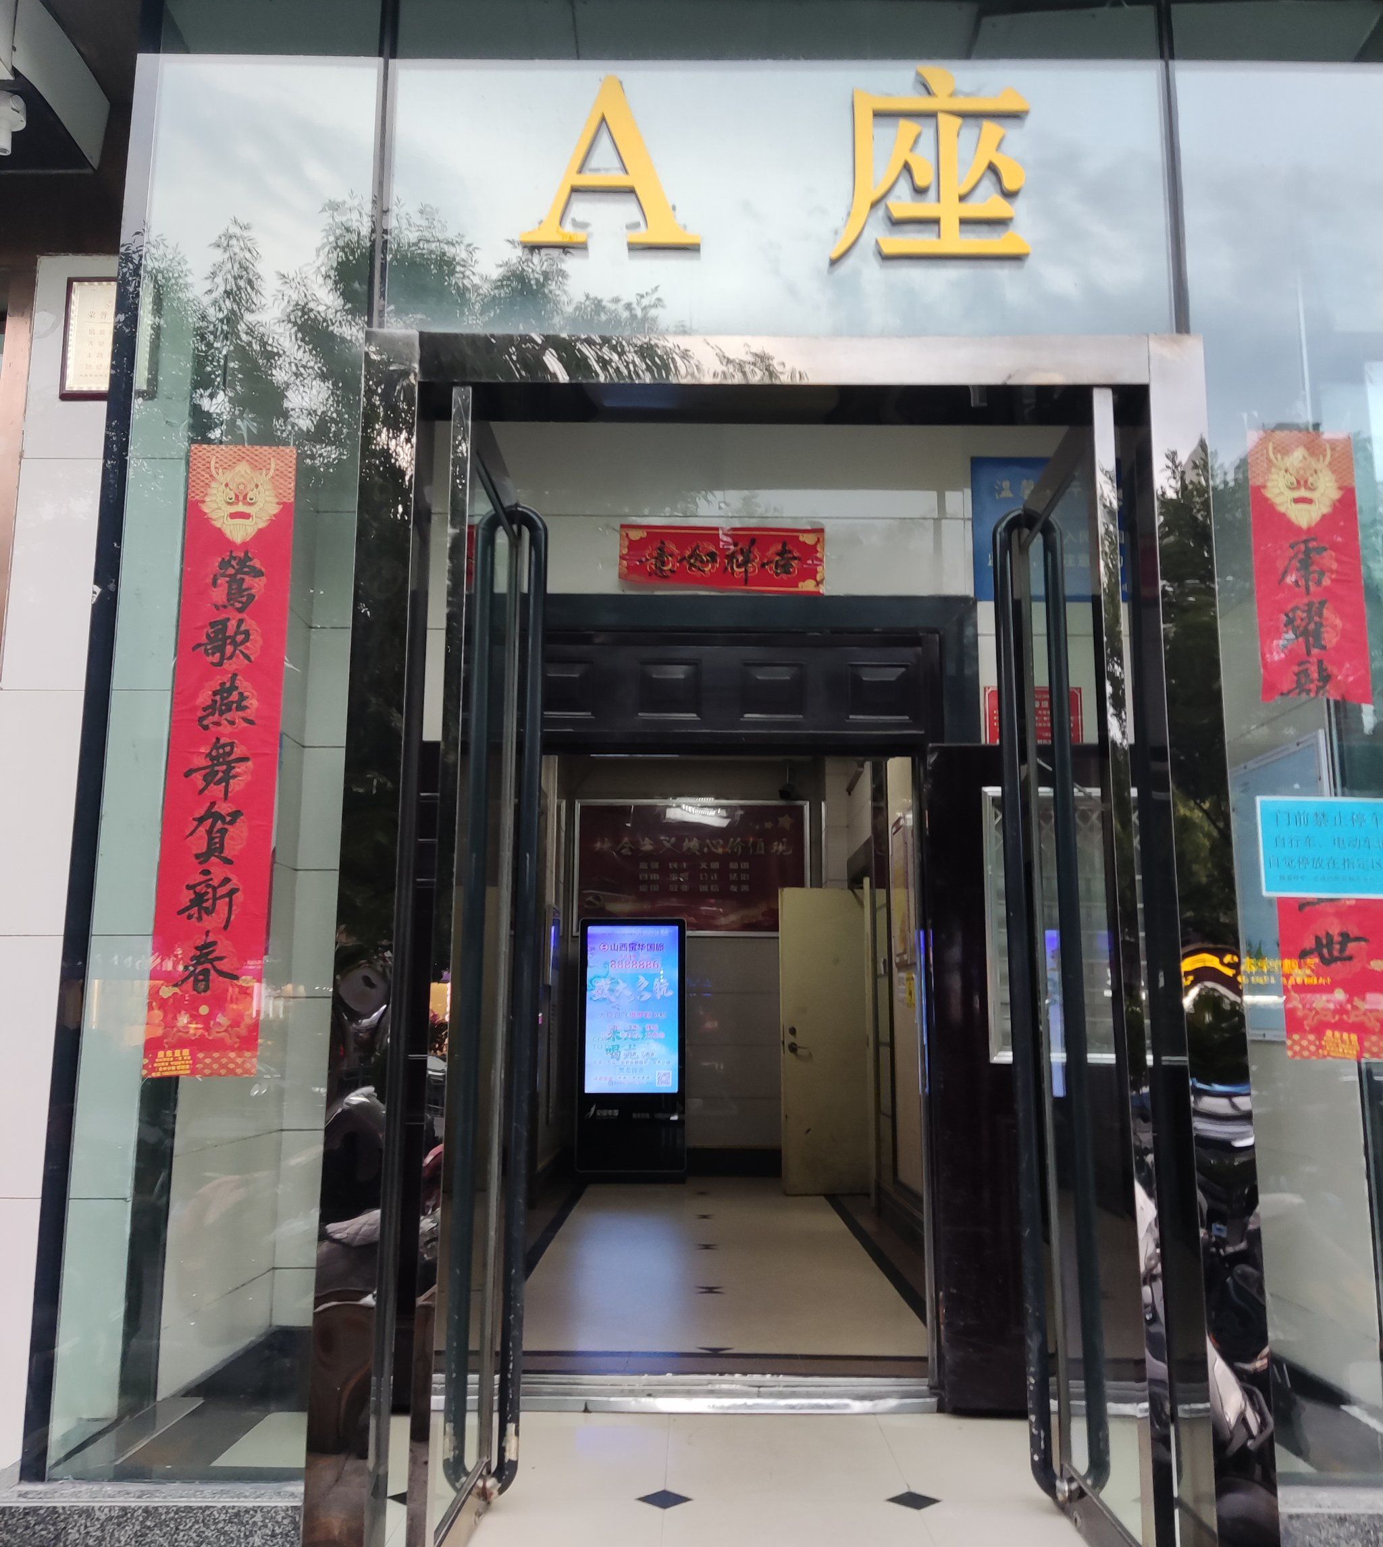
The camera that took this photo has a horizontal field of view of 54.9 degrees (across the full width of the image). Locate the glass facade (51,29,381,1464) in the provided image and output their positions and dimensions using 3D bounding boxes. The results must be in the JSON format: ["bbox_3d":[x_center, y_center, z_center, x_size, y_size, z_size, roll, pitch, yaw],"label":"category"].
[{"bbox_3d":[-1.030,-0.185,2.946,0.540,3.240,0.050,0,-10,0],"label":"glass facade"}]

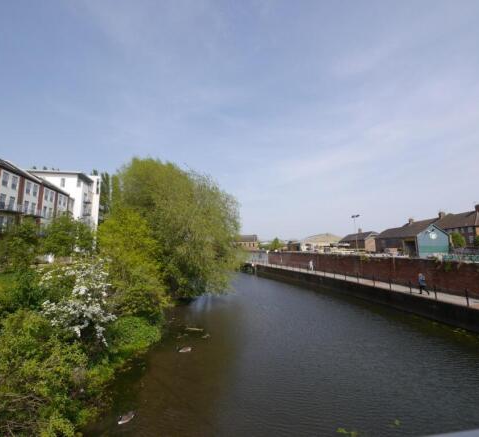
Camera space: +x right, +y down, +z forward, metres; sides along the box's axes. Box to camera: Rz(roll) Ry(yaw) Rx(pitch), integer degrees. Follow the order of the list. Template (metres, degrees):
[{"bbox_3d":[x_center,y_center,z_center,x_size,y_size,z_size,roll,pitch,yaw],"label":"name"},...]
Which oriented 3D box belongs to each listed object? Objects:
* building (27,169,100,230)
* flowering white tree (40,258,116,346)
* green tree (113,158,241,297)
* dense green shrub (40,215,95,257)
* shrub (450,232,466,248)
[{"bbox_3d":[-40.200,-0.992,55.200,12.500,17.700,12.000,1,-7,-11],"label":"building"},{"bbox_3d":[-7.514,3.819,11.000,3.100,3.800,2.900,5,-9,-34],"label":"flowering white tree"},{"bbox_3d":[-7.891,0.742,30.000,15.000,15.900,13.500,2,-7,-15],"label":"green tree"},{"bbox_3d":[-17.879,2.058,24.500,4.600,4.700,4.200,5,-9,-36],"label":"dense green shrub"},{"bbox_3d":[41.812,4.465,45.000,2.500,3.500,2.400,-7,-10,42],"label":"shrub"}]

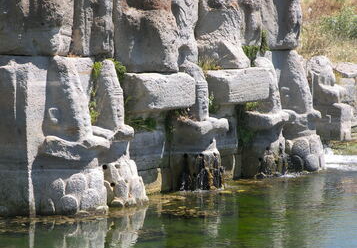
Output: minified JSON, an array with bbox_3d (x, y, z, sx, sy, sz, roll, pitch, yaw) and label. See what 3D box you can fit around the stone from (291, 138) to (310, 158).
[{"bbox_3d":[1.854,0.369,20.700,0.290,0.300,0.250,2,4,24],"label":"stone"}]

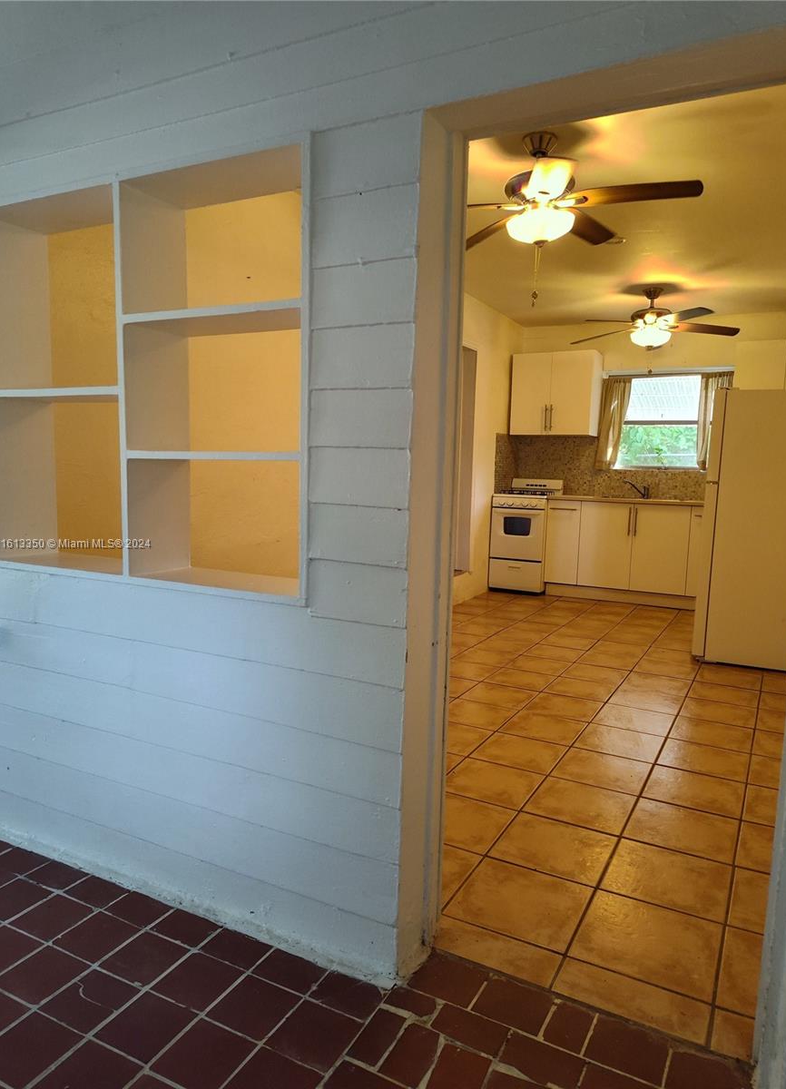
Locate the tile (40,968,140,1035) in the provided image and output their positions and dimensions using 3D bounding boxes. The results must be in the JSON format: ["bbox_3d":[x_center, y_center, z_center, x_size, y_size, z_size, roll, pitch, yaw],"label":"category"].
[{"bbox_3d":[-0.674,1.023,1.618,0.151,0.013,0.149,5,7,27],"label":"tile"}]

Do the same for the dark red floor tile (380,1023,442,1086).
[{"bbox_3d":[0.037,1.053,1.489,0.081,0.013,0.140,5,7,27],"label":"dark red floor tile"}]

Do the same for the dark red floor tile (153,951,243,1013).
[{"bbox_3d":[-0.454,1.020,1.684,0.151,0.013,0.149,5,7,27],"label":"dark red floor tile"}]

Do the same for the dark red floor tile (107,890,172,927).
[{"bbox_3d":[-0.683,0.985,1.942,0.152,0.013,0.102,5,7,27],"label":"dark red floor tile"}]

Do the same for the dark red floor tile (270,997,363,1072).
[{"bbox_3d":[-0.164,1.043,1.536,0.149,0.013,0.148,5,7,27],"label":"dark red floor tile"}]

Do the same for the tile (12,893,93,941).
[{"bbox_3d":[-0.893,0.985,1.906,0.151,0.013,0.149,5,7,27],"label":"tile"}]

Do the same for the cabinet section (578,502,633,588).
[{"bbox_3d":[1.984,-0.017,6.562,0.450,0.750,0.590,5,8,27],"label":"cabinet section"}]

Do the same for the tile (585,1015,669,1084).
[{"bbox_3d":[0.490,1.060,1.510,0.150,0.013,0.124,5,7,27],"label":"tile"}]

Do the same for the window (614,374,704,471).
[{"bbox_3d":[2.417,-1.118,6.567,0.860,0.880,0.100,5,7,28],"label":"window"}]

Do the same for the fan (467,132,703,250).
[{"bbox_3d":[0.635,-1.522,3.126,1.270,0.458,1.270,5,7,28],"label":"fan"}]

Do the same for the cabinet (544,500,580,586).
[{"bbox_3d":[1.675,-0.043,6.797,0.302,0.760,0.590,5,8,28],"label":"cabinet"}]

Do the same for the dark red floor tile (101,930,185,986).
[{"bbox_3d":[-0.597,1.004,1.748,0.153,0.010,0.147,5,7,27],"label":"dark red floor tile"}]

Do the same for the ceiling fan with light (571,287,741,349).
[{"bbox_3d":[1.989,-1.729,5.593,1.280,0.460,1.280,5,8,28],"label":"ceiling fan with light"}]

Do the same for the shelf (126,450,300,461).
[{"bbox_3d":[-0.399,-0.227,1.871,0.542,0.021,0.235,5,7,27],"label":"shelf"}]

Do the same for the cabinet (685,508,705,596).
[{"bbox_3d":[2.777,0.043,6.206,0.380,0.780,0.610,5,7,28],"label":"cabinet"}]

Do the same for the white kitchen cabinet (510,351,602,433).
[{"bbox_3d":[1.559,-1.415,6.889,0.757,0.757,0.330,5,7,28],"label":"white kitchen cabinet"}]

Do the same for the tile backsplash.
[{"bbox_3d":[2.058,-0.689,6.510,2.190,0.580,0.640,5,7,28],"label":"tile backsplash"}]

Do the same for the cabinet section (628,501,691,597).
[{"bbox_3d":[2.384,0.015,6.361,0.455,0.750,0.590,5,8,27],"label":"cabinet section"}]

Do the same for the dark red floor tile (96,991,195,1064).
[{"bbox_3d":[-0.526,1.034,1.545,0.151,0.013,0.149,5,7,27],"label":"dark red floor tile"}]

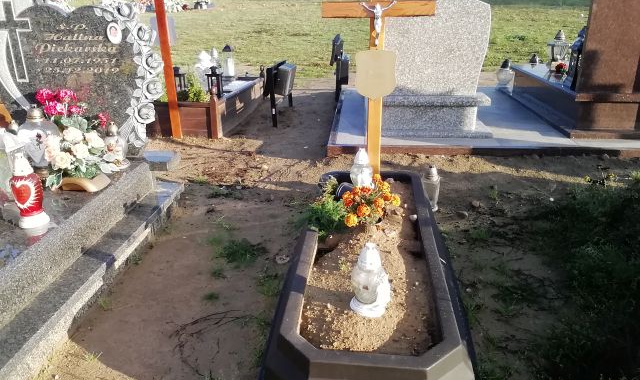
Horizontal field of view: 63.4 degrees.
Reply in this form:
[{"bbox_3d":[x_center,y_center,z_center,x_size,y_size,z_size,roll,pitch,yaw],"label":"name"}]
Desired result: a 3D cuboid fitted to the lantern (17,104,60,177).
[{"bbox_3d":[-1.701,-0.290,3.091,0.235,0.418,0.200,1,21,4],"label":"lantern"}]

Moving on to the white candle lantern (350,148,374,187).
[{"bbox_3d":[0.283,-0.126,3.267,0.150,0.283,0.150,1,21,4],"label":"white candle lantern"}]

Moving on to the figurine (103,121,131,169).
[{"bbox_3d":[-1.325,-0.301,3.325,0.160,0.276,0.160,1,21,4],"label":"figurine"}]

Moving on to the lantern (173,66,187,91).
[{"bbox_3d":[-1.541,-1.202,5.623,0.155,0.263,0.155,1,21,4],"label":"lantern"}]

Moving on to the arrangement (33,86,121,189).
[{"bbox_3d":[-1.425,-0.317,3.050,0.410,0.478,0.330,1,21,4],"label":"arrangement"}]

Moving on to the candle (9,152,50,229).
[{"bbox_3d":[-1.386,-0.005,2.447,0.145,0.348,0.145,-13,24,-29],"label":"candle"}]

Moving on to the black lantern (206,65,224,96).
[{"bbox_3d":[-1.106,-1.139,5.392,0.165,0.299,0.165,1,21,4],"label":"black lantern"}]

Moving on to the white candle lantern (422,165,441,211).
[{"bbox_3d":[0.790,-0.020,3.524,0.120,0.309,0.120,1,21,4],"label":"white candle lantern"}]

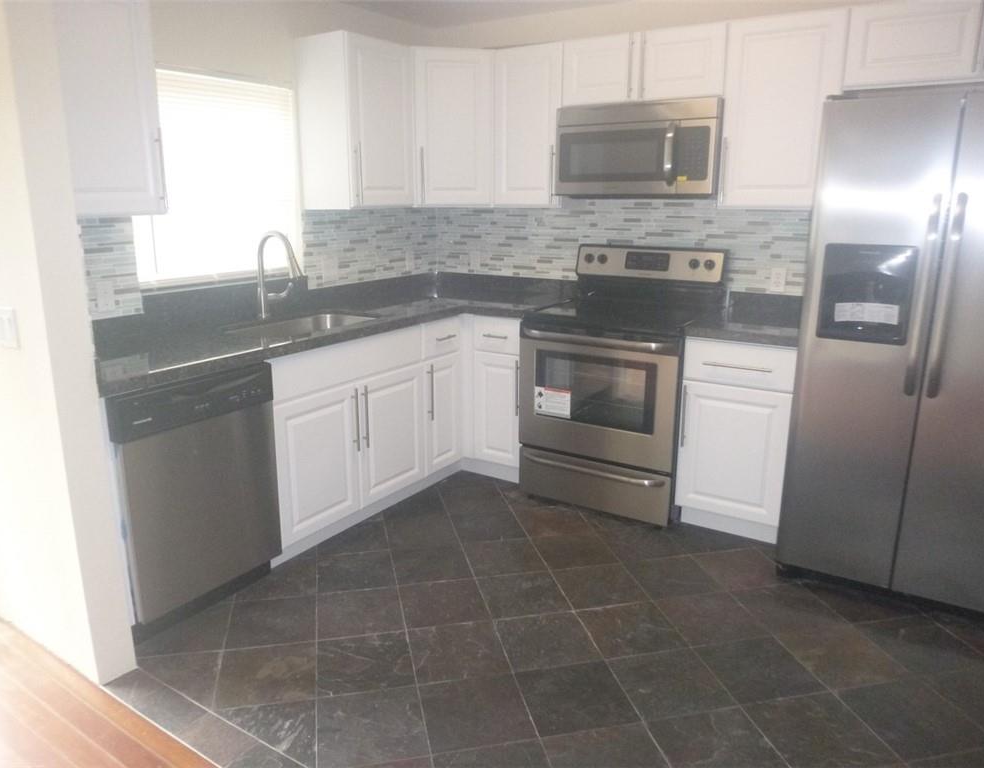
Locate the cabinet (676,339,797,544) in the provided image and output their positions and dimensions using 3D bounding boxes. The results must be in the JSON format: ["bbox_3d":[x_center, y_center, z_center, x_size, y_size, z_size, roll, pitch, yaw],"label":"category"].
[{"bbox_3d":[1.182,0.197,3.411,0.457,0.877,0.615,9,16,31],"label":"cabinet"}]

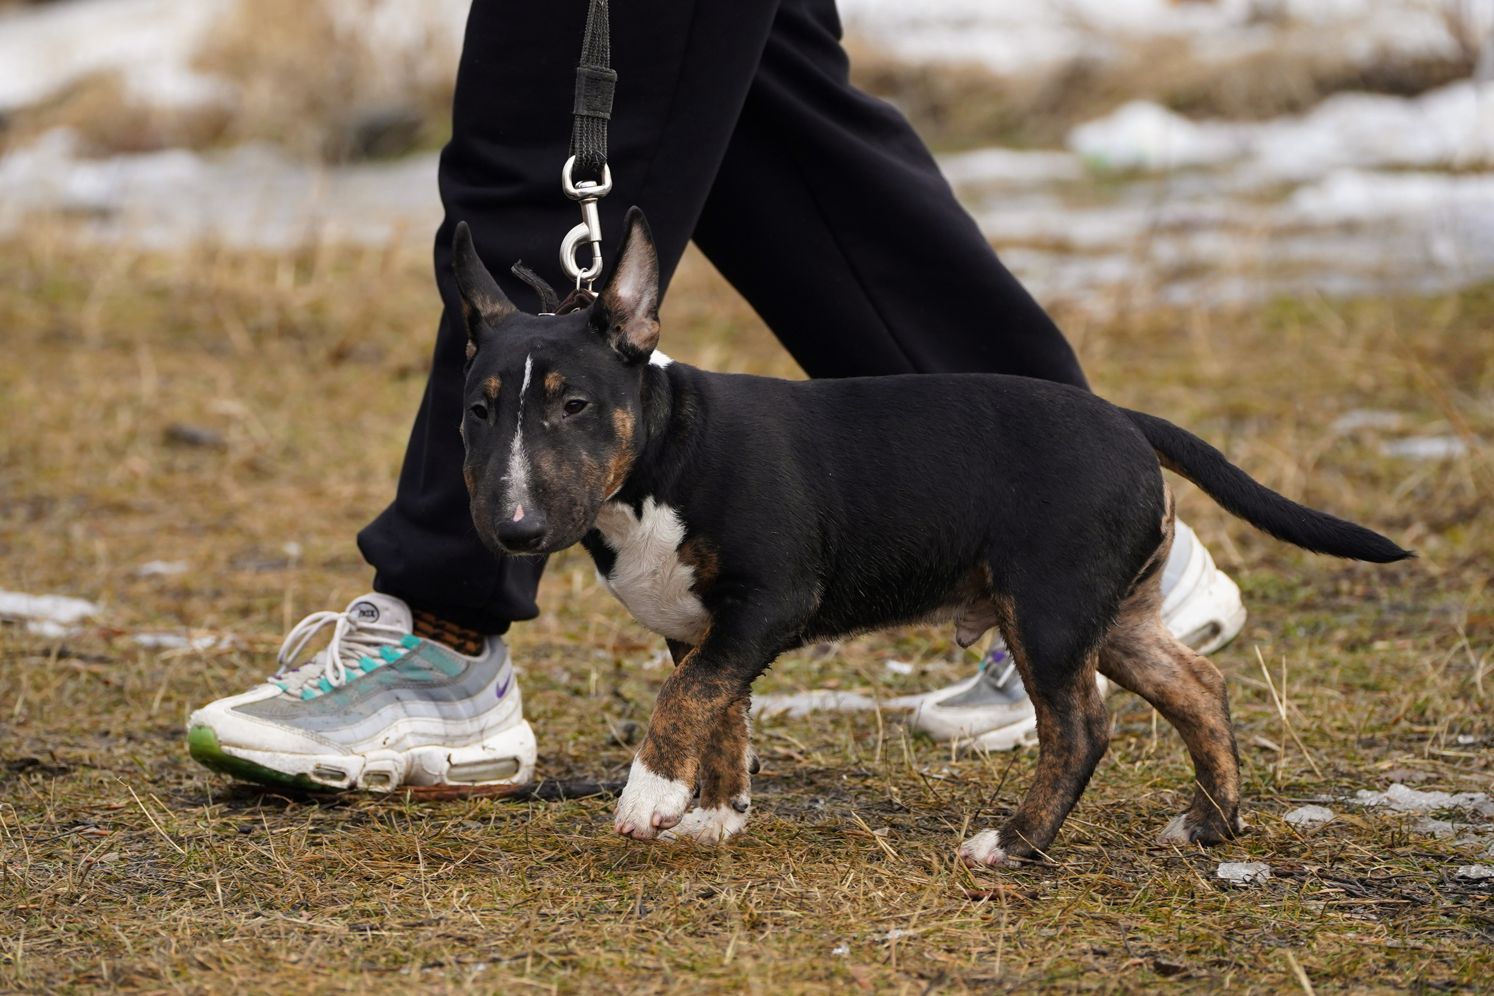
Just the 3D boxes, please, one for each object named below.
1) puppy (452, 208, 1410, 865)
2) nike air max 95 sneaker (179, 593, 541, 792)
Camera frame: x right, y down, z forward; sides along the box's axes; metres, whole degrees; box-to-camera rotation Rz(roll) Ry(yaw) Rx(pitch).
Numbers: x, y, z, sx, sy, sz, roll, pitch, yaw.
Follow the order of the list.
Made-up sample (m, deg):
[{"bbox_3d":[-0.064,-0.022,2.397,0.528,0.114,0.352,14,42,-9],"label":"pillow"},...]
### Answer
[{"bbox_3d":[0.141,0.025,5.370,0.725,0.500,0.210,-2,9,-13],"label":"puppy"},{"bbox_3d":[-0.312,0.152,5.690,0.290,0.155,0.108,-3,9,-17],"label":"nike air max 95 sneaker"}]

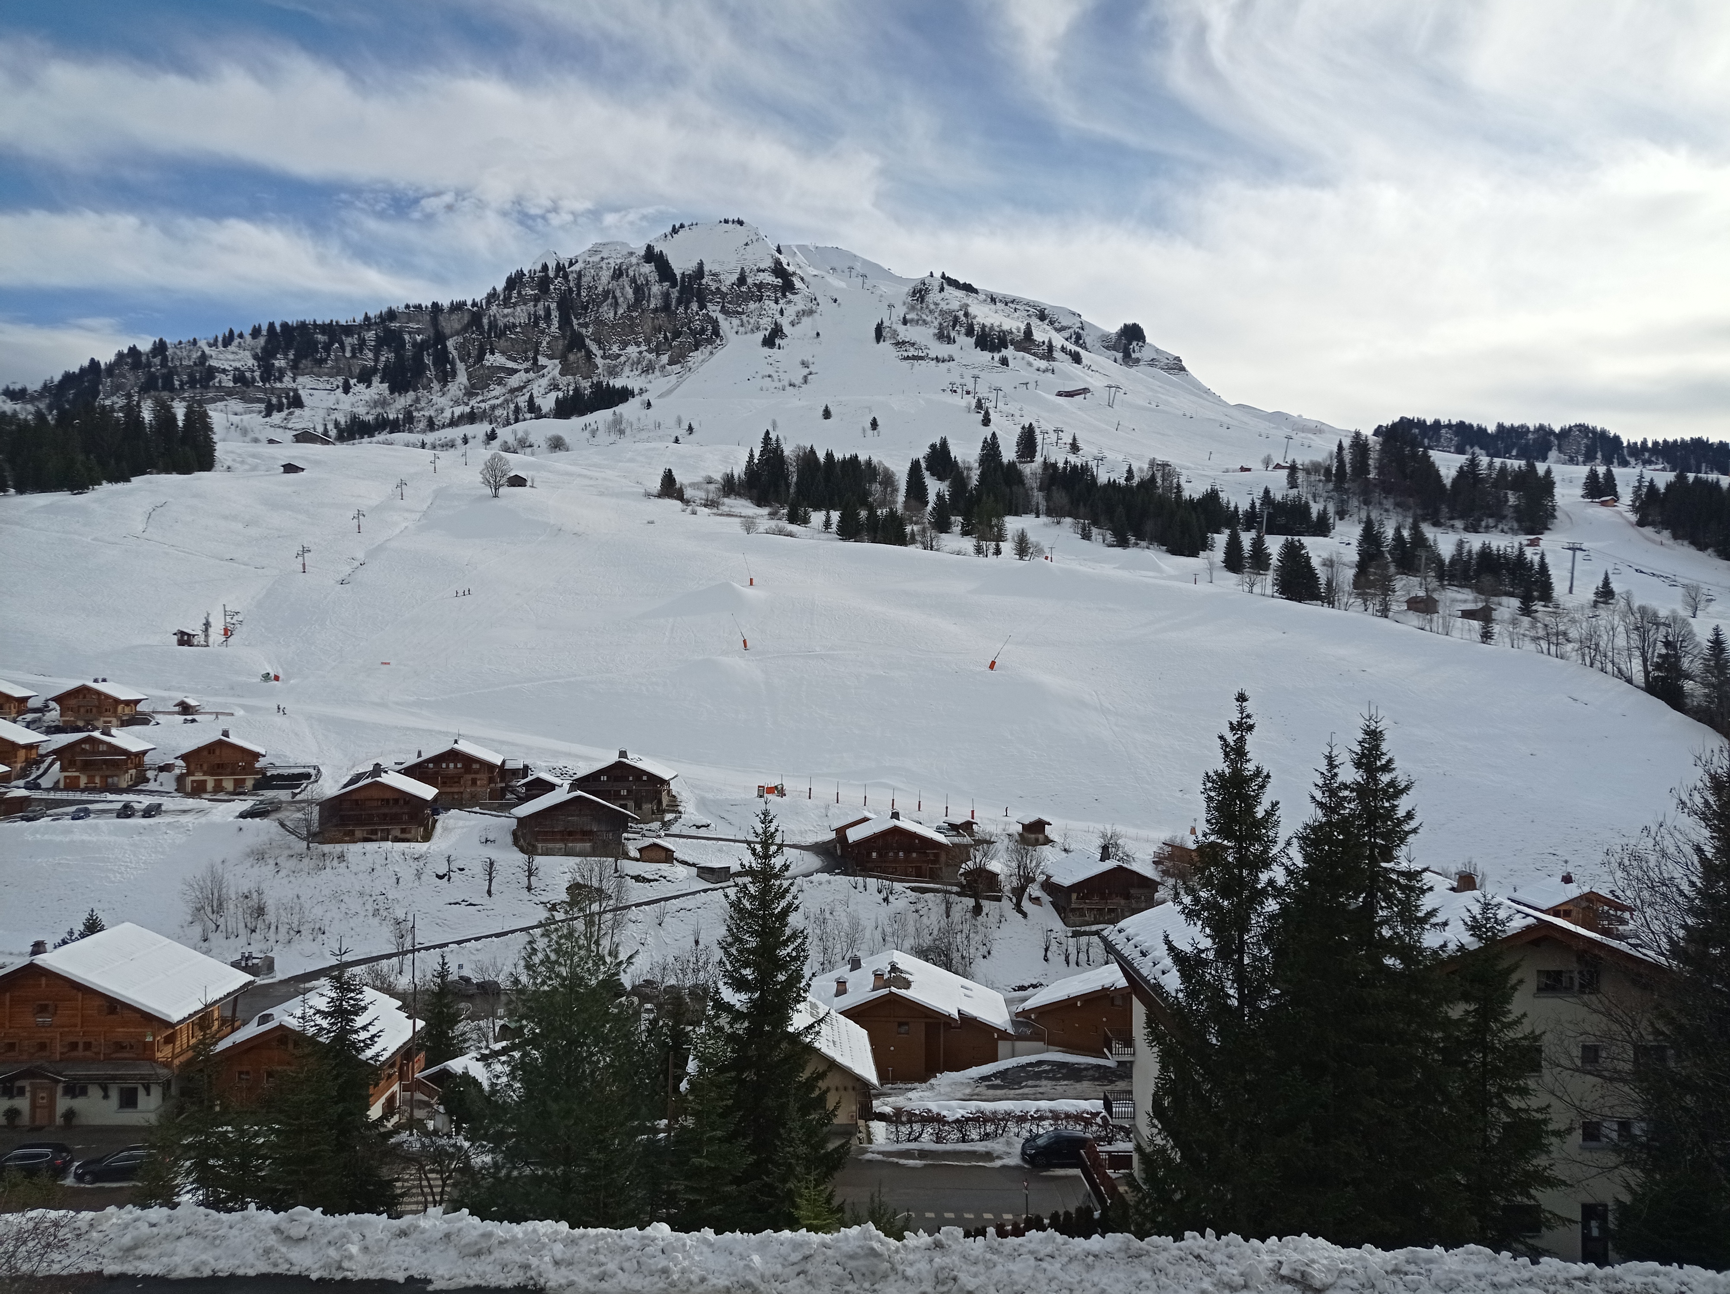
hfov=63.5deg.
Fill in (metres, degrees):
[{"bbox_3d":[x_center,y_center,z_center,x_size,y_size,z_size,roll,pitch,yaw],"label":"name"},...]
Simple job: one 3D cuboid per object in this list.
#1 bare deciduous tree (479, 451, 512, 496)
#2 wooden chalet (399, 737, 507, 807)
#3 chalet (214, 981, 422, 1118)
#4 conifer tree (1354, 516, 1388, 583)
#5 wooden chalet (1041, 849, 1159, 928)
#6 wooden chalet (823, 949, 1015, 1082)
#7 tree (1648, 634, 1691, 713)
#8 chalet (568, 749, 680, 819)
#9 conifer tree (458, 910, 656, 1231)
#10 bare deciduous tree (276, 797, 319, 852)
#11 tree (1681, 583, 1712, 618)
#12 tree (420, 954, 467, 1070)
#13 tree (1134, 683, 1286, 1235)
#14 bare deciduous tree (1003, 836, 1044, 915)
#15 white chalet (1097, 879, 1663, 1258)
[{"bbox_3d":[-132.202,-61.545,500.000,11.300,16.200,11.300,0,1,0],"label":"bare deciduous tree"},{"bbox_3d":[-64.089,19.416,217.000,14.200,9.200,12.500,0,-1,-3],"label":"wooden chalet"},{"bbox_3d":[-33.387,24.801,84.692,10.600,7.120,9.400,0,-1,-3],"label":"chalet"},{"bbox_3d":[144.625,-27.665,400.000,9.500,19.730,9.500,0,1,0],"label":"conifer tree"},{"bbox_3d":[31.747,32.027,186.711,12.700,8.360,13.500,0,-1,-6],"label":"wooden chalet"},{"bbox_3d":[3.100,21.842,82.500,10.700,5.500,8.800,0,1,2],"label":"wooden chalet"},{"bbox_3d":[161.195,5.281,280.000,8.400,15.980,8.400,0,1,0],"label":"tree"},{"bbox_3d":[-37.173,21.597,217.739,14.400,9.390,13.500,0,-1,-3],"label":"chalet"},{"bbox_3d":[-12.536,17.423,57.000,7.600,13.230,7.600,0,-1,0],"label":"conifer tree"},{"bbox_3d":[-78.084,24.270,193.000,5.300,7.470,5.300,0,-1,0],"label":"bare deciduous tree"},{"bbox_3d":[228.901,-12.848,385.000,7.400,10.000,7.400,-1,-1,31],"label":"tree"},{"bbox_3d":[-25.597,22.282,85.000,3.200,7.240,3.200,0,1,0],"label":"tree"},{"bbox_3d":[10.902,10.360,42.000,5.000,18.040,5.000,0,-1,0],"label":"tree"},{"bbox_3d":[19.651,28.197,173.000,4.800,9.300,4.800,0,-1,6],"label":"bare deciduous tree"},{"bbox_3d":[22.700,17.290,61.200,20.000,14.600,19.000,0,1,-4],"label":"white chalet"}]

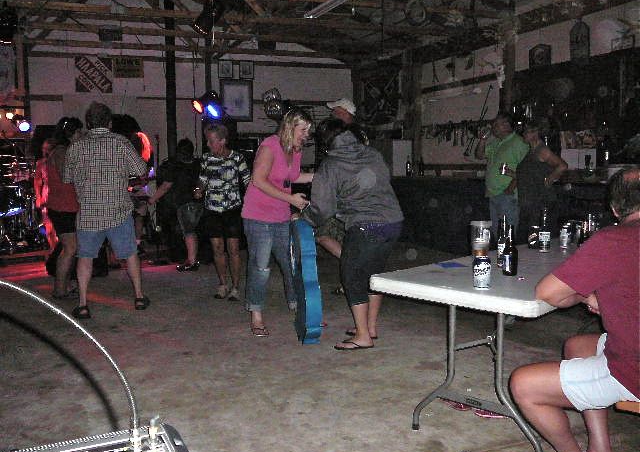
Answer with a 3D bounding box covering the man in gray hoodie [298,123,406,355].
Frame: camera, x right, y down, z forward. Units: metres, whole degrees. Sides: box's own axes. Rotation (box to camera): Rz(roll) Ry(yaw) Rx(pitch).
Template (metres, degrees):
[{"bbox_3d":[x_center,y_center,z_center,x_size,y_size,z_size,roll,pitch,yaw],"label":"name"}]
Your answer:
[{"bbox_3d":[0.216,0.040,4.433,0.620,1.530,0.500,3,6,23],"label":"man in gray hoodie"}]

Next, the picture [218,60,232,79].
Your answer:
[{"bbox_3d":[-1.462,-2.434,10.050,0.226,0.280,0.025,-2,5,-20],"label":"picture"}]

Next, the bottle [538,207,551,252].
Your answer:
[{"bbox_3d":[1.237,0.023,3.546,0.062,0.235,0.062,0,5,0],"label":"bottle"}]

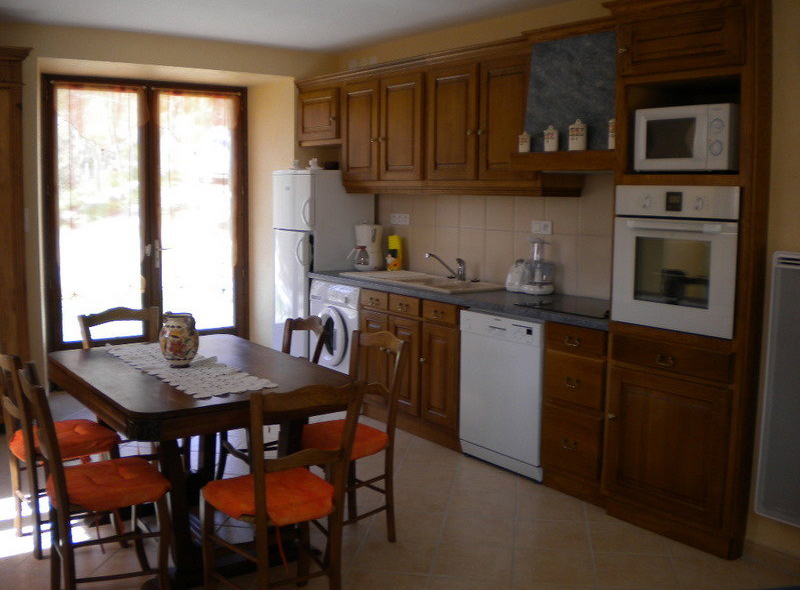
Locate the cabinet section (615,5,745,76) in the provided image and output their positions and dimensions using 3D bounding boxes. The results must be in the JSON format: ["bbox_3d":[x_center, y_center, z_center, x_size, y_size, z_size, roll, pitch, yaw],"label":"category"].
[{"bbox_3d":[1.318,-1.030,3.408,0.560,0.222,0.590,-6,9,-37],"label":"cabinet section"}]

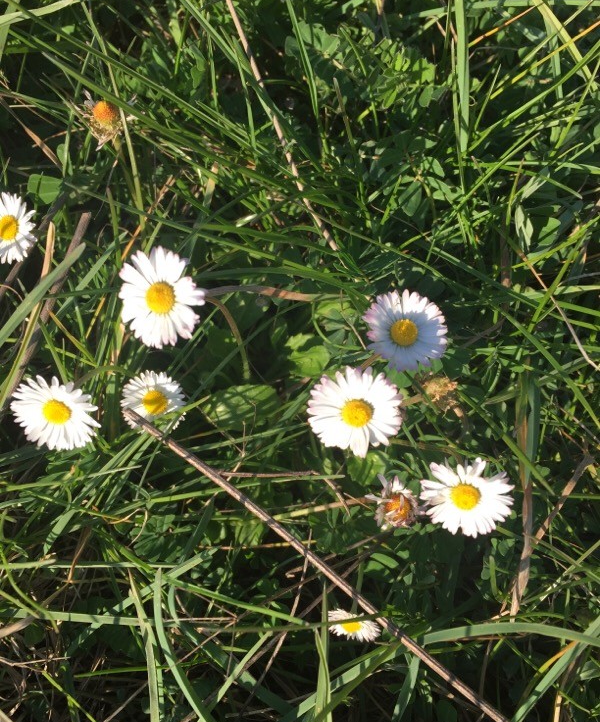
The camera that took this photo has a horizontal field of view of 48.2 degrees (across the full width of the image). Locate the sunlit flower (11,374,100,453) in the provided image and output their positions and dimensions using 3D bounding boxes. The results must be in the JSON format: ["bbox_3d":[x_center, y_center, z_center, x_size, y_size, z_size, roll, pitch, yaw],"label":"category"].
[{"bbox_3d":[-0.083,0.018,0.228,0.031,0.011,0.029,0,108,-9],"label":"sunlit flower"}]

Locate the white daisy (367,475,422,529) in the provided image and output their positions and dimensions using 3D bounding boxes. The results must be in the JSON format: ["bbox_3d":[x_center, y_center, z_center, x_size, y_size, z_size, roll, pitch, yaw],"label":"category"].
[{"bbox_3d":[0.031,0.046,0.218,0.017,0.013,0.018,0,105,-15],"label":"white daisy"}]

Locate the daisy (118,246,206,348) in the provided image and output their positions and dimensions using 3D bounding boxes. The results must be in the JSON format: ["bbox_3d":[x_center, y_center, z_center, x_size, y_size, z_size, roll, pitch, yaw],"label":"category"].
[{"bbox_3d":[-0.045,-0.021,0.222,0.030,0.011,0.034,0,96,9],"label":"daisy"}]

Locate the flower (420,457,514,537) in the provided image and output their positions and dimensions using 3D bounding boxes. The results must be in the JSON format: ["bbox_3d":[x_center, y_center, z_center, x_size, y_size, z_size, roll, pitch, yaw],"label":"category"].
[{"bbox_3d":[0.053,0.043,0.212,0.030,0.011,0.029,0,105,6],"label":"flower"}]

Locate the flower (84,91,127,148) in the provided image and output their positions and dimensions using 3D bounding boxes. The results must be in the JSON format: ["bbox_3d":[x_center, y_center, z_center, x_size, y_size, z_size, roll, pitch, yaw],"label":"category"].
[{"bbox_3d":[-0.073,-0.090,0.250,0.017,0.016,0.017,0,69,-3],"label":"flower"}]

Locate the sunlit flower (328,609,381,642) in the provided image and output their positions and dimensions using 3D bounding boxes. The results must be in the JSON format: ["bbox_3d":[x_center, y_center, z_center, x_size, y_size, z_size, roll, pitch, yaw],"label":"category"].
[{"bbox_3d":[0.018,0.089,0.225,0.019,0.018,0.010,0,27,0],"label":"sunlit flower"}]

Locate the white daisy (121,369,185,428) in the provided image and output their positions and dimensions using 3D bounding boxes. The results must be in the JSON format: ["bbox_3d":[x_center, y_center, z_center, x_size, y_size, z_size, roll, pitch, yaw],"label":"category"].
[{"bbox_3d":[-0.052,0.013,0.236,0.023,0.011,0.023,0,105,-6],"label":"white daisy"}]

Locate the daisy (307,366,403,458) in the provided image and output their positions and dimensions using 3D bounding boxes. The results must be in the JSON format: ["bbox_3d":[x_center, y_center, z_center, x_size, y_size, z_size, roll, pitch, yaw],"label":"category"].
[{"bbox_3d":[0.018,0.016,0.216,0.031,0.011,0.030,0,97,6],"label":"daisy"}]

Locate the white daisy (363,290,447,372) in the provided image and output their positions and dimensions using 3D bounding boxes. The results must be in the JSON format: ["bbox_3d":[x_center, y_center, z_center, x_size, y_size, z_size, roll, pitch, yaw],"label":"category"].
[{"bbox_3d":[0.035,-0.010,0.224,0.028,0.011,0.028,0,96,7],"label":"white daisy"}]

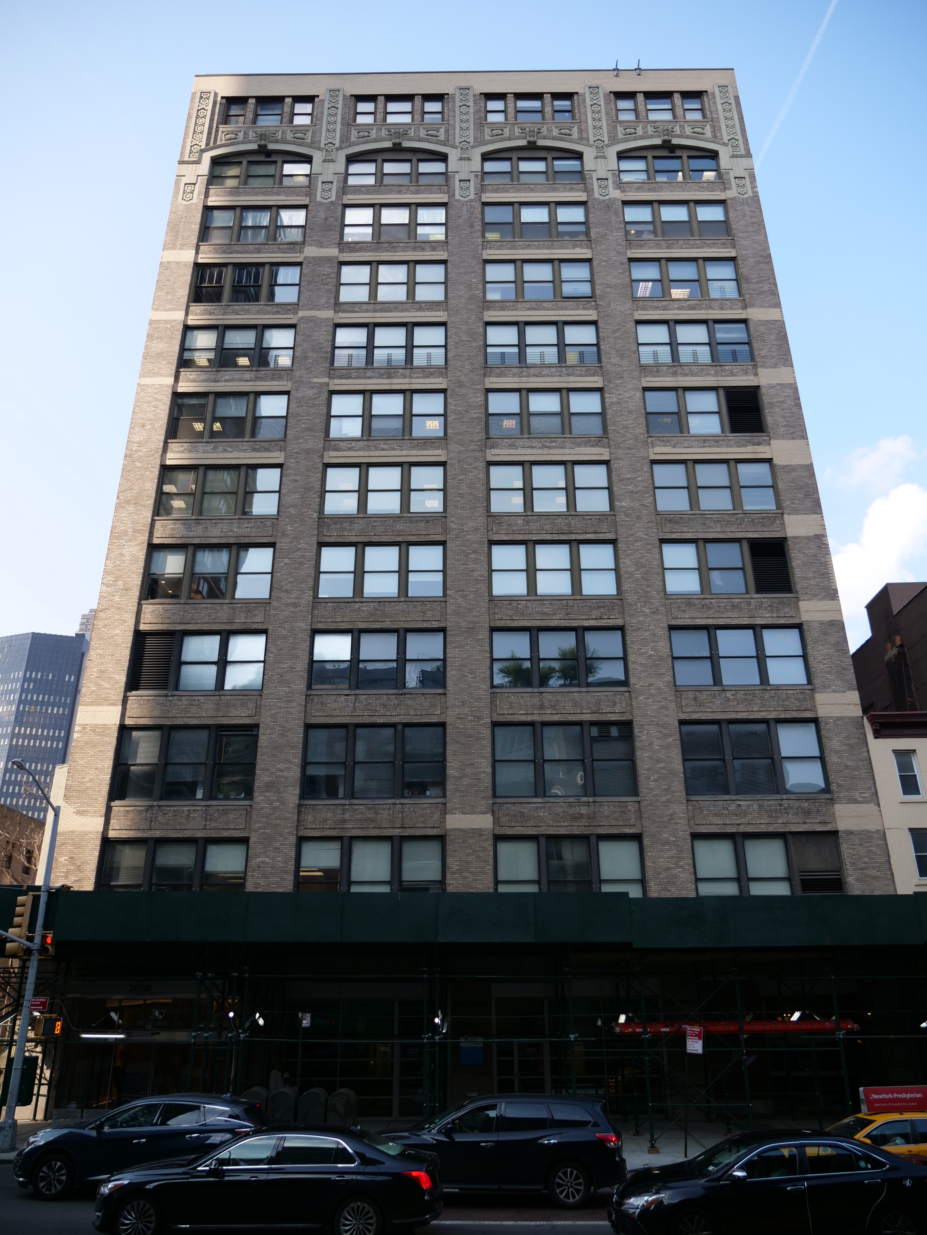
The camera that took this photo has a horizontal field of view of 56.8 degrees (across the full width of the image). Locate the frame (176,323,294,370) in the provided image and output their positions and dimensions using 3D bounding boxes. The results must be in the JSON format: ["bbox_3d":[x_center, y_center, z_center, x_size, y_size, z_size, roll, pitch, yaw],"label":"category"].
[{"bbox_3d":[-9.517,-11.426,36.173,4.727,2.509,0.300,-1,-24,0],"label":"frame"}]

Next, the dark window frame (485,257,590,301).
[{"bbox_3d":[3.348,-15.158,38.461,4.788,2.424,0.200,-1,-24,1],"label":"dark window frame"}]

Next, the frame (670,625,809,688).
[{"bbox_3d":[9.753,1.382,30.415,4.637,2.372,0.300,-1,-24,0],"label":"frame"}]

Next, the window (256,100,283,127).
[{"bbox_3d":[-10.107,-26.281,44.544,1.228,2.054,0.200,0,-24,0],"label":"window"}]

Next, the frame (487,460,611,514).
[{"bbox_3d":[3.367,-5.227,34.136,4.801,2.452,0.200,-1,-24,1],"label":"frame"}]

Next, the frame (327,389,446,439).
[{"bbox_3d":[-3.095,-8.253,34.730,4.739,2.460,0.300,-1,-24,0],"label":"frame"}]

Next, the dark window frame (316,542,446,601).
[{"bbox_3d":[-3.224,-1.837,33.654,5.035,2.540,0.200,0,-24,0],"label":"dark window frame"}]

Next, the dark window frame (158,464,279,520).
[{"bbox_3d":[-9.739,-5.030,34.225,4.813,2.586,0.200,-1,-24,1],"label":"dark window frame"}]

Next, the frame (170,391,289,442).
[{"bbox_3d":[-10.002,-8.625,36.737,4.867,2.614,0.200,0,-24,0],"label":"frame"}]

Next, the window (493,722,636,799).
[{"bbox_3d":[3.468,4.947,29.705,4.834,2.679,0.200,-1,-24,1],"label":"window"}]

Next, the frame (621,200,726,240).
[{"bbox_3d":[10.140,-19.132,41.138,4.910,2.595,0.200,0,-24,0],"label":"frame"}]

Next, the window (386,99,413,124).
[{"bbox_3d":[-3.153,-25.146,42.491,1.248,1.808,0.220,-1,-24,0],"label":"window"}]

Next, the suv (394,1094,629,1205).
[{"bbox_3d":[0.548,10.223,16.661,5.000,1.770,1.950,0,-24,0],"label":"suv"}]

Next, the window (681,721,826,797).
[{"bbox_3d":[9.851,4.794,29.246,4.560,2.613,0.220,-1,-24,0],"label":"window"}]

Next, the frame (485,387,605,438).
[{"bbox_3d":[3.265,-8.302,34.689,4.730,2.506,0.300,-1,-24,0],"label":"frame"}]

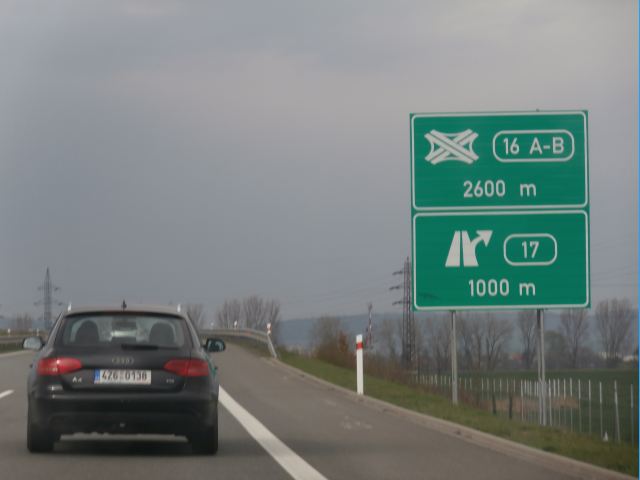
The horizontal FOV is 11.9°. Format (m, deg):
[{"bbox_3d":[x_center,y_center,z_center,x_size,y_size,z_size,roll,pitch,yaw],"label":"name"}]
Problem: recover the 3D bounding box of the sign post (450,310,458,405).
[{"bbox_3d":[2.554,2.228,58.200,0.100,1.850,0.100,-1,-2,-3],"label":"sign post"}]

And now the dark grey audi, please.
[{"bbox_3d":[-1.962,1.345,30.700,1.950,1.450,4.700,0,-2,-3],"label":"dark grey audi"}]

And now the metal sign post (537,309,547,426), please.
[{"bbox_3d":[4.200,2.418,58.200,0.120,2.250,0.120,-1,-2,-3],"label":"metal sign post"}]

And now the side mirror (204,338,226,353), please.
[{"bbox_3d":[-1.060,1.073,31.200,0.215,0.140,0.120,0,-2,-3],"label":"side mirror"}]

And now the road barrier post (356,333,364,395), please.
[{"bbox_3d":[0.699,2.157,53.000,0.115,1.040,0.100,-1,-2,-3],"label":"road barrier post"}]

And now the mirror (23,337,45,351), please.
[{"bbox_3d":[-2.913,1.052,31.200,0.215,0.140,0.120,0,-2,-3],"label":"mirror"}]

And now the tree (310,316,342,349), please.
[{"bbox_3d":[0.593,8.621,280.000,2.900,3.300,2.800,-1,-2,-3],"label":"tree"}]

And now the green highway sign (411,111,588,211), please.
[{"bbox_3d":[3.402,-1.489,58.000,3.340,1.850,0.090,-1,-2,-2],"label":"green highway sign"}]

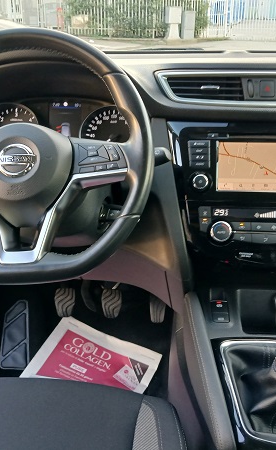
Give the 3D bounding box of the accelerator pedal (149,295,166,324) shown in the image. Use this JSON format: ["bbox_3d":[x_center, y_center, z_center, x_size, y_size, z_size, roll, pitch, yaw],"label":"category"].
[{"bbox_3d":[0.054,0.231,1.258,0.046,0.095,0.028,2,-17,4],"label":"accelerator pedal"}]

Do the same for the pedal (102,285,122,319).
[{"bbox_3d":[-0.069,0.209,1.230,0.055,0.080,0.030,2,-13,4],"label":"pedal"}]

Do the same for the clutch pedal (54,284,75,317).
[{"bbox_3d":[-0.198,0.205,1.230,0.055,0.080,0.030,2,-13,4],"label":"clutch pedal"}]

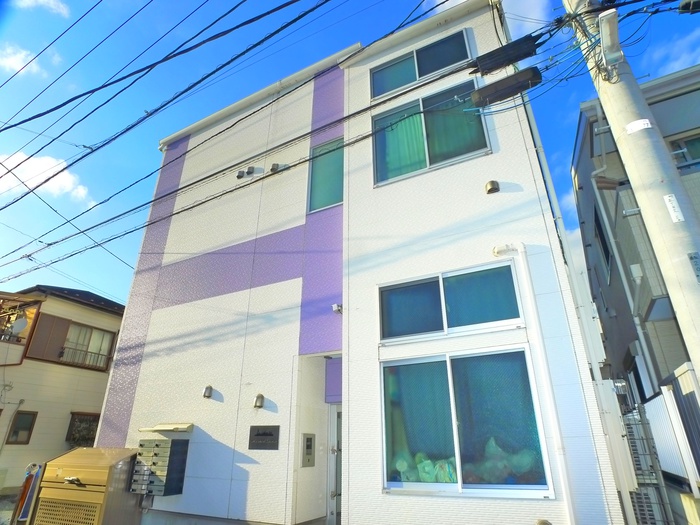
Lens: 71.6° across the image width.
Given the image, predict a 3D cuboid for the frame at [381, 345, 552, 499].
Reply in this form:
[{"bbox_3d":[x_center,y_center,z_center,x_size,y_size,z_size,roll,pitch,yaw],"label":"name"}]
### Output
[{"bbox_3d":[1.066,1.584,4.859,1.609,1.356,0.100,-13,-29,24],"label":"frame"}]

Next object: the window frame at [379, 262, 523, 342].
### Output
[{"bbox_3d":[1.067,0.465,5.410,1.604,0.762,0.100,-13,-29,24],"label":"window frame"}]

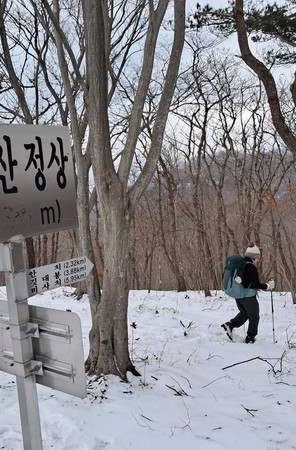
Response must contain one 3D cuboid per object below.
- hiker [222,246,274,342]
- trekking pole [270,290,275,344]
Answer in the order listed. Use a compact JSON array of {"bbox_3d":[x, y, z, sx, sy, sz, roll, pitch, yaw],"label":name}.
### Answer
[{"bbox_3d":[1.655,1.123,7.720,0.880,1.680,0.560,0,0,2],"label":"hiker"},{"bbox_3d":[2.072,1.441,7.750,0.050,1.080,0.050,-2,0,0],"label":"trekking pole"}]

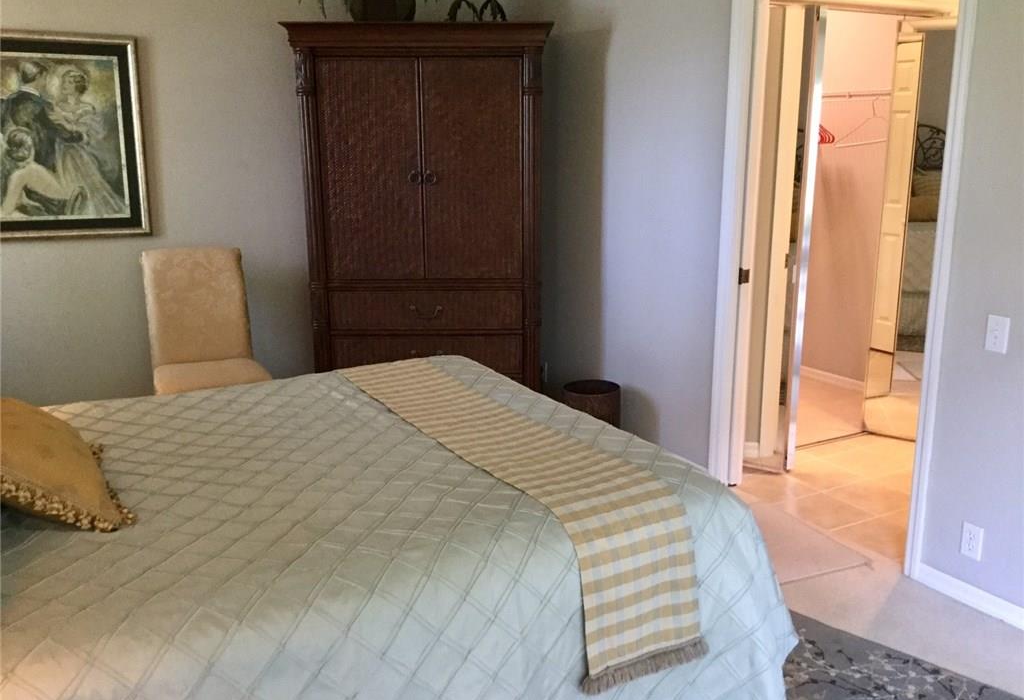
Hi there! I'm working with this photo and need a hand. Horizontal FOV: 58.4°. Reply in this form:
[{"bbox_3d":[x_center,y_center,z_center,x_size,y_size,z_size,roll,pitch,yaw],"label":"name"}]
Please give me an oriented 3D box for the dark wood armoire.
[{"bbox_3d":[-0.437,-0.552,4.651,1.215,2.024,0.600,0,13,-2],"label":"dark wood armoire"}]

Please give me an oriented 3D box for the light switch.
[{"bbox_3d":[1.501,-0.049,2.838,0.010,0.115,0.070,-7,14,-29],"label":"light switch"}]

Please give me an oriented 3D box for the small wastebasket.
[{"bbox_3d":[0.392,0.342,4.555,0.282,0.321,0.282,0,12,0],"label":"small wastebasket"}]

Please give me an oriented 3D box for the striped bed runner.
[{"bbox_3d":[-0.105,0.366,2.591,0.337,0.355,1.586,-7,14,-29],"label":"striped bed runner"}]

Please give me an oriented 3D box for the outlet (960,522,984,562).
[{"bbox_3d":[1.500,0.625,2.993,0.008,0.115,0.070,-7,14,-29],"label":"outlet"}]

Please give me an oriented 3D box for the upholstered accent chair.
[{"bbox_3d":[-1.454,0.048,4.311,0.480,1.004,0.640,-5,13,-20],"label":"upholstered accent chair"}]

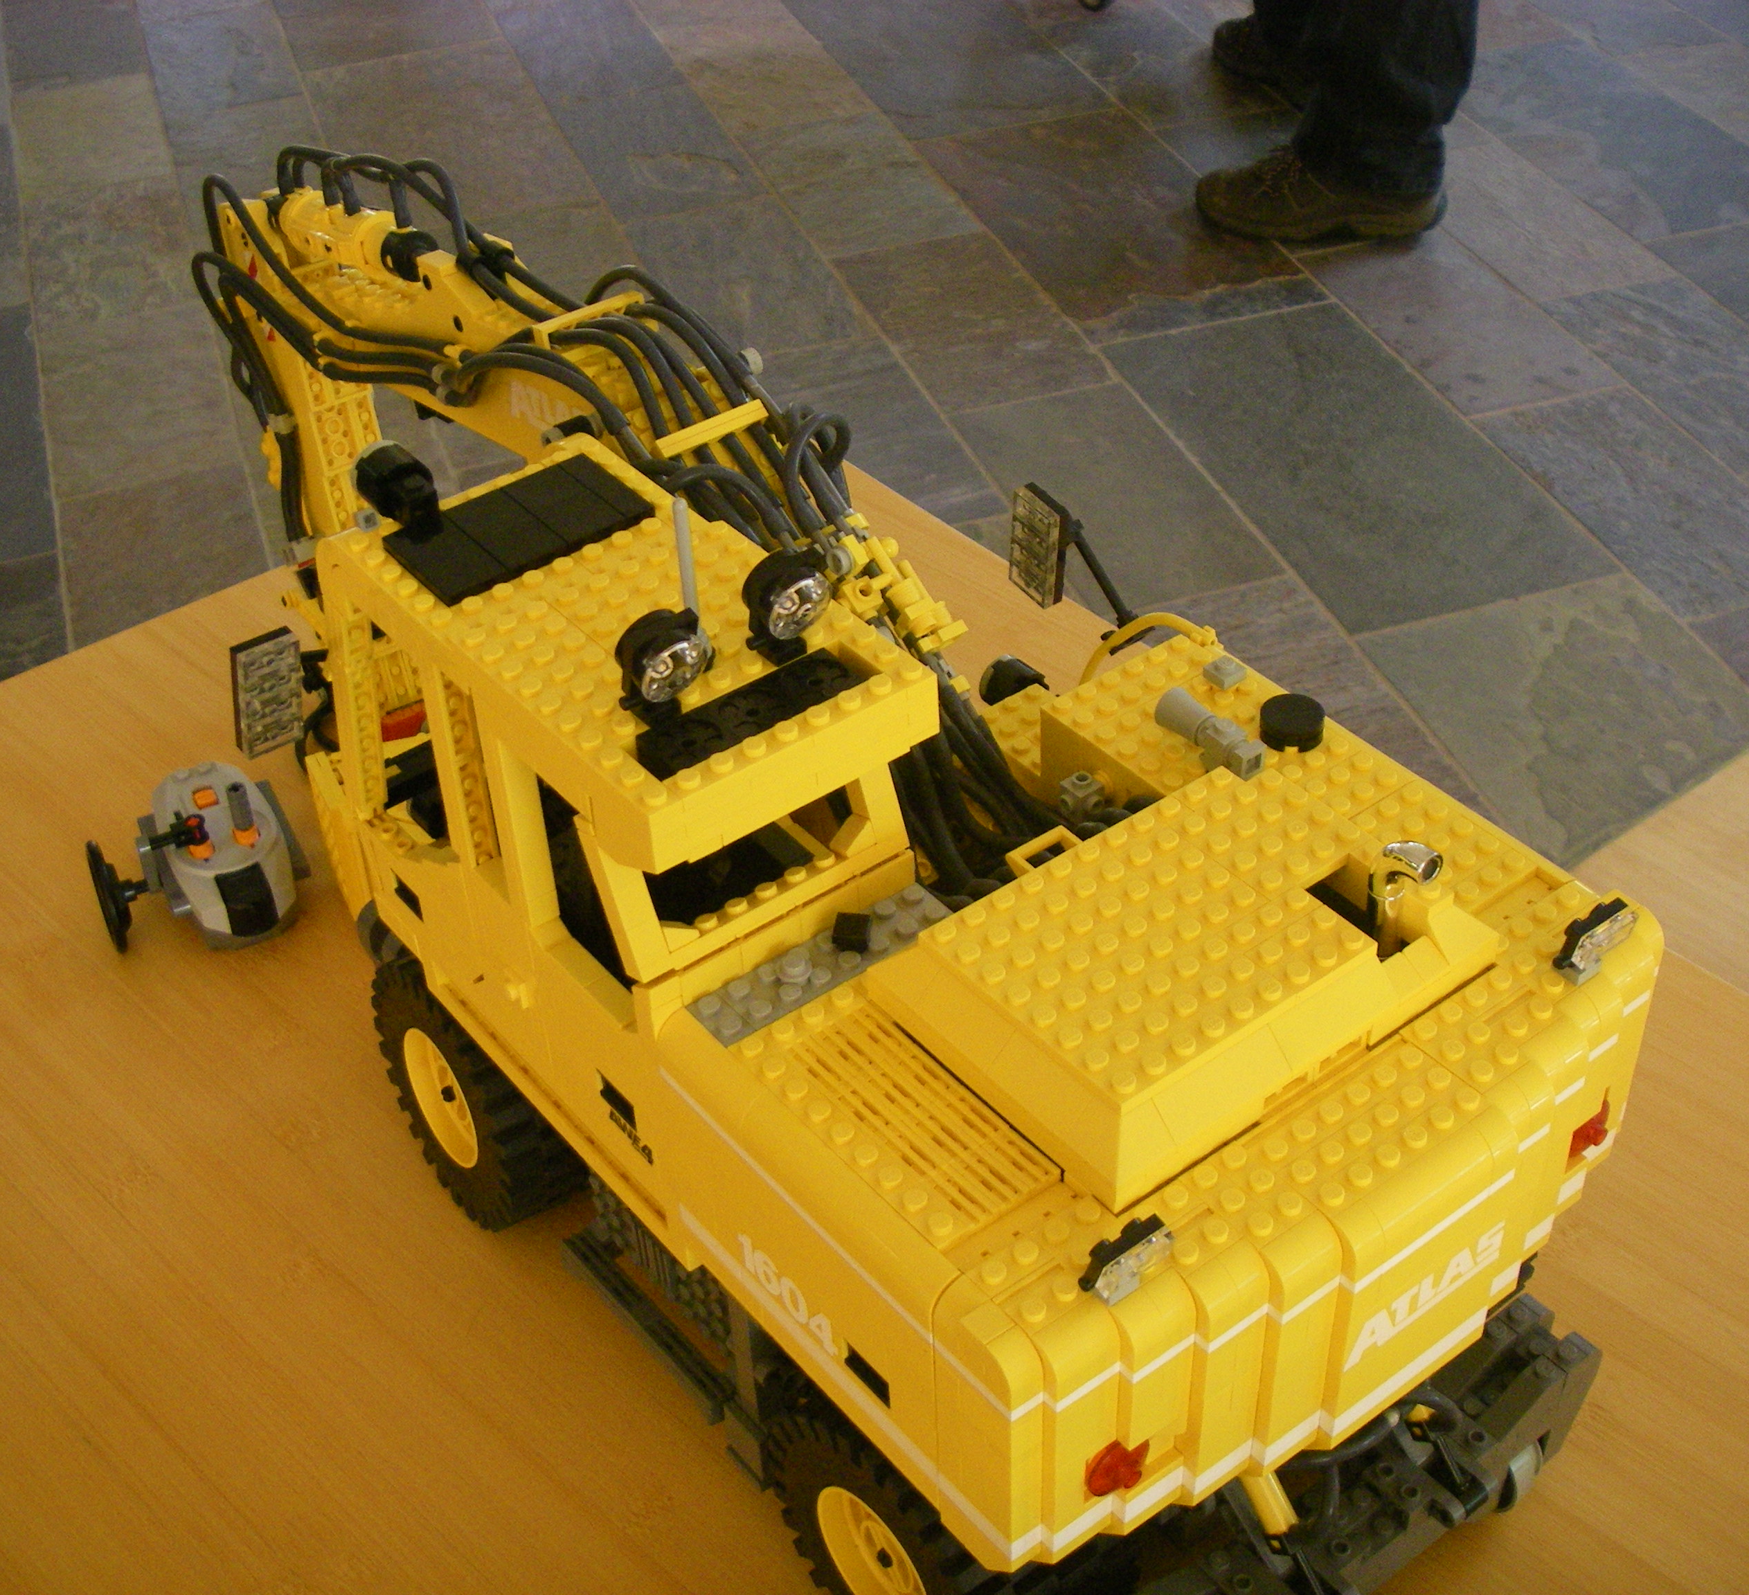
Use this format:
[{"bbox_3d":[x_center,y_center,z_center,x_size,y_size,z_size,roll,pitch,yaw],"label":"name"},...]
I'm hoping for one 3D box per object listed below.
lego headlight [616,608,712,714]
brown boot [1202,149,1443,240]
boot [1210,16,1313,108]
[{"bbox_3d":[-0.043,-0.027,0.471,0.019,0.022,0.013,-28,45,-26],"label":"lego headlight"},{"bbox_3d":[0.552,-0.775,2.888,0.297,0.135,0.110,2,40,7],"label":"brown boot"},{"bbox_3d":[0.597,-1.057,3.228,0.110,0.135,0.297,-30,46,-28],"label":"boot"}]

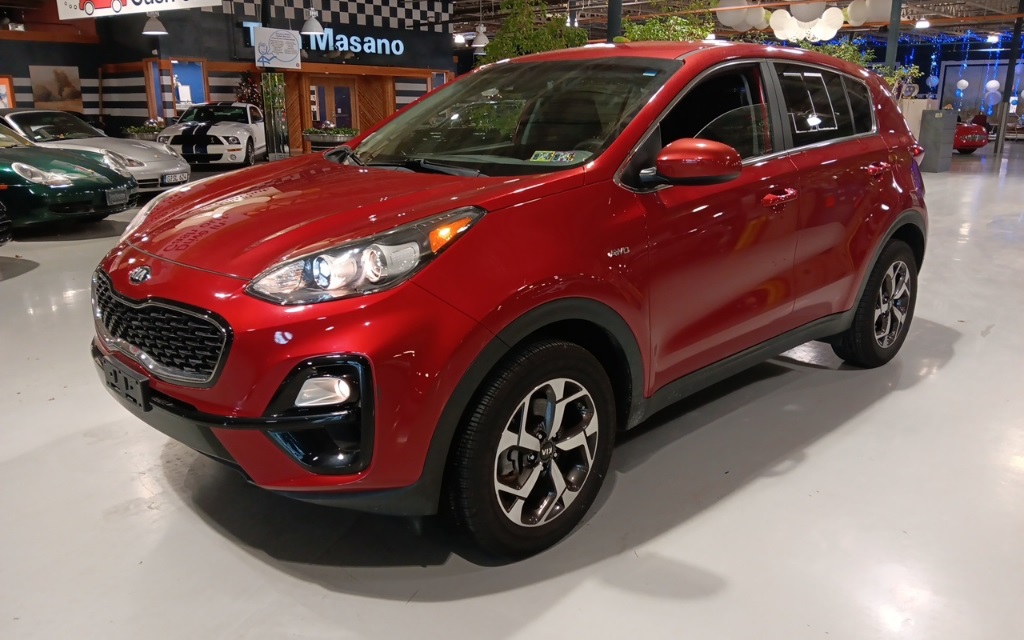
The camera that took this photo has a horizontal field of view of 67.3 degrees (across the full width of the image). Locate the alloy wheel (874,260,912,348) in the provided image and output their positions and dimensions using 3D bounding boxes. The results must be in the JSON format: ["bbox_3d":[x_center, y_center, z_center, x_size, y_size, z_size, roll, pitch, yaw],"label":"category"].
[{"bbox_3d":[1.980,-0.094,4.160,0.460,0.460,0.180,-14,21,-42],"label":"alloy wheel"}]

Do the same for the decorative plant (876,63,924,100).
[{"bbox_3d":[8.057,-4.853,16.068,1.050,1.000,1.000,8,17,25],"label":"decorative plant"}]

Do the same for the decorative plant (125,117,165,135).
[{"bbox_3d":[-8.651,-4.604,18.254,1.100,0.420,0.950,-7,17,-24],"label":"decorative plant"}]

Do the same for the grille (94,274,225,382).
[{"bbox_3d":[-1.090,0.010,2.278,0.150,0.270,1.020,-14,21,-42],"label":"grille"}]

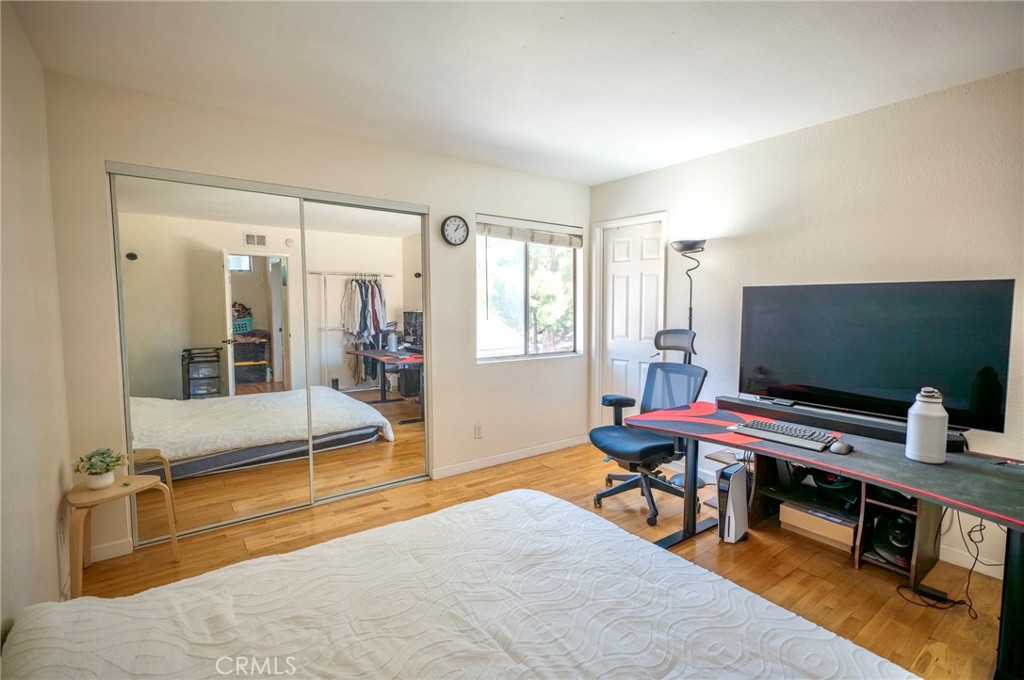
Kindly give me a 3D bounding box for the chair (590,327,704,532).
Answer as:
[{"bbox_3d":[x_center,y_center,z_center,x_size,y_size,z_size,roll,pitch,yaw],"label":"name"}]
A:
[{"bbox_3d":[0.929,0.528,3.106,0.720,1.180,0.680,-3,6,-33],"label":"chair"}]

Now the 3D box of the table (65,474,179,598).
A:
[{"bbox_3d":[-1.910,0.951,2.254,0.420,0.452,0.460,-3,6,-35],"label":"table"}]

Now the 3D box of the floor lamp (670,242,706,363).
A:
[{"bbox_3d":[1.320,0.192,3.369,0.250,1.810,0.250,-3,6,-35],"label":"floor lamp"}]

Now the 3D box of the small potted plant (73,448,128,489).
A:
[{"bbox_3d":[-2.031,0.634,2.244,0.200,0.180,0.205,-3,6,-35],"label":"small potted plant"}]

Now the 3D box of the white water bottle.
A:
[{"bbox_3d":[1.712,0.343,1.864,0.130,0.294,0.130,-3,6,-35],"label":"white water bottle"}]

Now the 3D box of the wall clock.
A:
[{"bbox_3d":[-0.433,-0.825,3.426,0.228,0.228,0.045,-3,6,-35],"label":"wall clock"}]

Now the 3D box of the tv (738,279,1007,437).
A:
[{"bbox_3d":[1.934,0.039,2.589,0.050,0.706,1.228,-3,6,-36],"label":"tv"}]

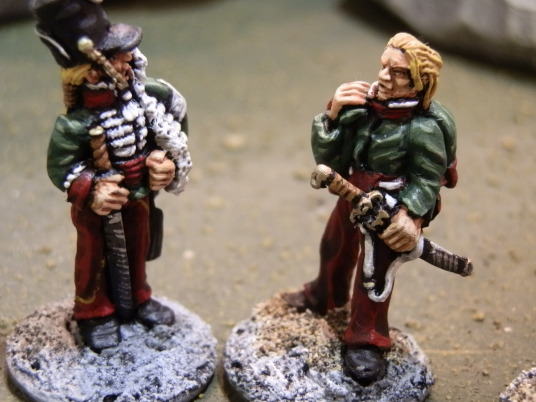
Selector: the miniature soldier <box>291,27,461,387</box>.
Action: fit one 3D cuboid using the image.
[{"bbox_3d":[0.010,0.000,0.090,0.016,0.033,0.014,15,26,25],"label":"miniature soldier"}]

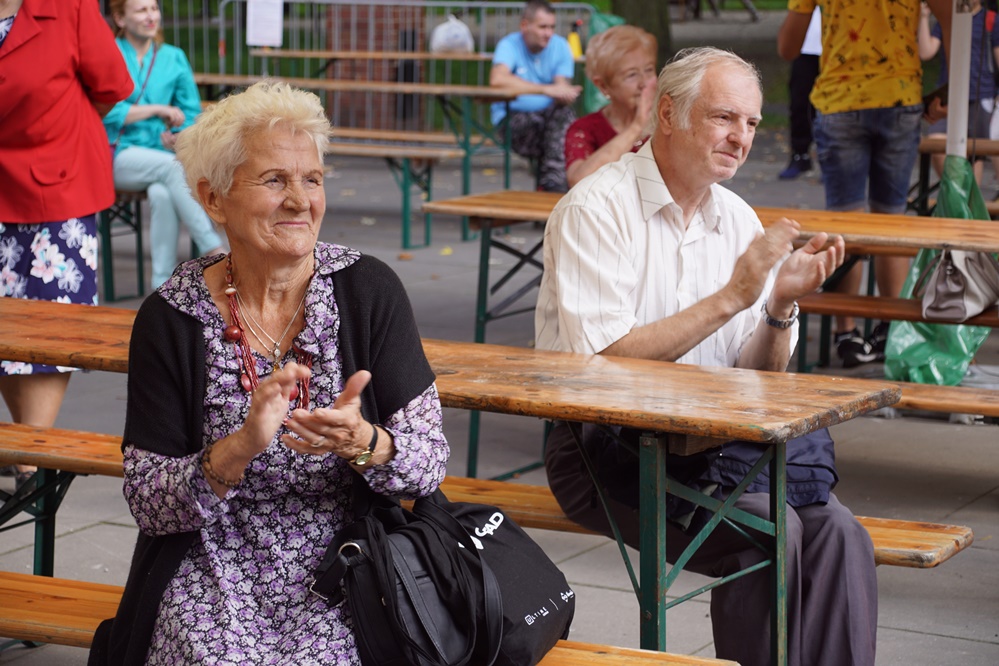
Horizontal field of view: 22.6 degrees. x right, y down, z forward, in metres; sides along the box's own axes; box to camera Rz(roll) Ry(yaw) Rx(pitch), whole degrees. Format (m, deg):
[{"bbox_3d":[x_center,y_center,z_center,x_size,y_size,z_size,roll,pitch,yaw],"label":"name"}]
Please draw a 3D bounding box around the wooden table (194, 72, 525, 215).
[{"bbox_3d":[-0.861,-0.933,13.140,2.200,0.765,0.500,5,10,24],"label":"wooden table"}]

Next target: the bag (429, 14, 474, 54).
[{"bbox_3d":[-0.321,-1.993,16.700,0.290,0.265,0.260,2,9,5],"label":"bag"}]

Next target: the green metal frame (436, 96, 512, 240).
[{"bbox_3d":[-0.153,-0.863,12.855,0.270,0.730,0.480,5,10,24],"label":"green metal frame"}]

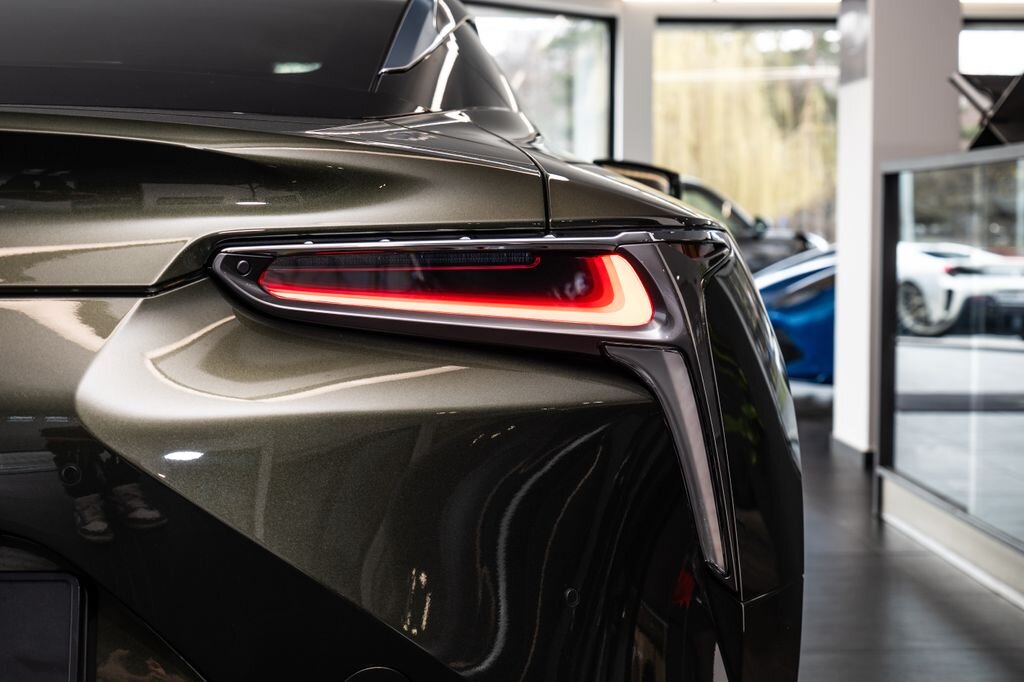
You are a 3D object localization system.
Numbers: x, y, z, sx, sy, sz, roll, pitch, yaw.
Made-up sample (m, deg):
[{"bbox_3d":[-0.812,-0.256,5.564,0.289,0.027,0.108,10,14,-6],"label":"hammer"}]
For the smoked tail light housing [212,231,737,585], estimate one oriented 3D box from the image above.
[{"bbox_3d":[-0.014,0.071,1.546,0.495,0.335,0.210,-1,3,-10],"label":"smoked tail light housing"}]

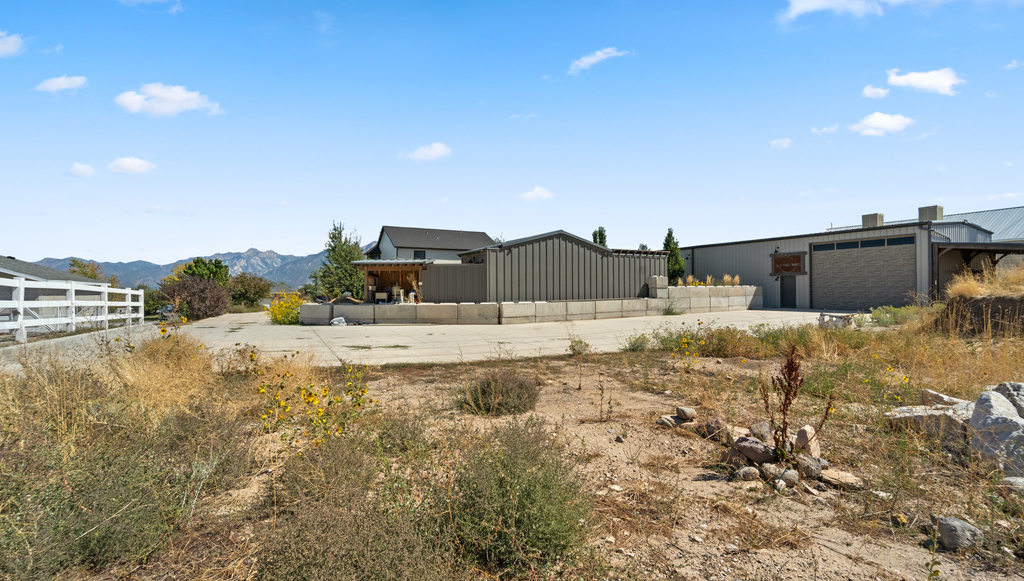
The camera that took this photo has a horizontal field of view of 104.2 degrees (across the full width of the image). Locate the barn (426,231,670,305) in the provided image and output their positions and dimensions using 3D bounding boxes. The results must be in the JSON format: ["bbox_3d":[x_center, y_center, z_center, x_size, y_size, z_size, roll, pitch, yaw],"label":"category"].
[{"bbox_3d":[1.950,-1.300,24.200,13.200,3.800,6.900,-1,0,-27],"label":"barn"}]

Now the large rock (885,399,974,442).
[{"bbox_3d":[3.960,1.215,3.780,0.640,0.250,0.460,-1,0,35],"label":"large rock"}]

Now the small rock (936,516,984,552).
[{"bbox_3d":[2.615,1.417,2.326,0.190,0.170,0.210,-1,0,-42],"label":"small rock"}]

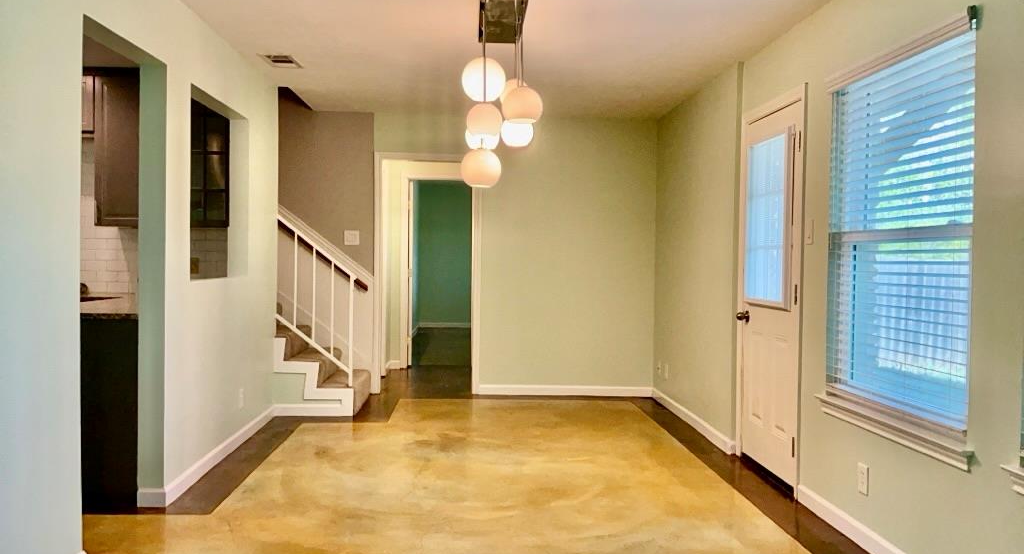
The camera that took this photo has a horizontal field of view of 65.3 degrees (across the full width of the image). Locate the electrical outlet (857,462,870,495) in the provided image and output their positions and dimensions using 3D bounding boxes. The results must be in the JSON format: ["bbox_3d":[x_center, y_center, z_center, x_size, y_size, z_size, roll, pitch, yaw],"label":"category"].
[{"bbox_3d":[1.487,0.859,3.383,0.010,0.120,0.078,1,2,-3],"label":"electrical outlet"}]

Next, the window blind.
[{"bbox_3d":[1.520,-0.166,3.227,0.055,1.373,1.049,1,2,-3],"label":"window blind"}]

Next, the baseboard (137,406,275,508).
[{"bbox_3d":[-1.767,1.016,4.872,0.135,0.100,2.178,1,2,-3],"label":"baseboard"}]

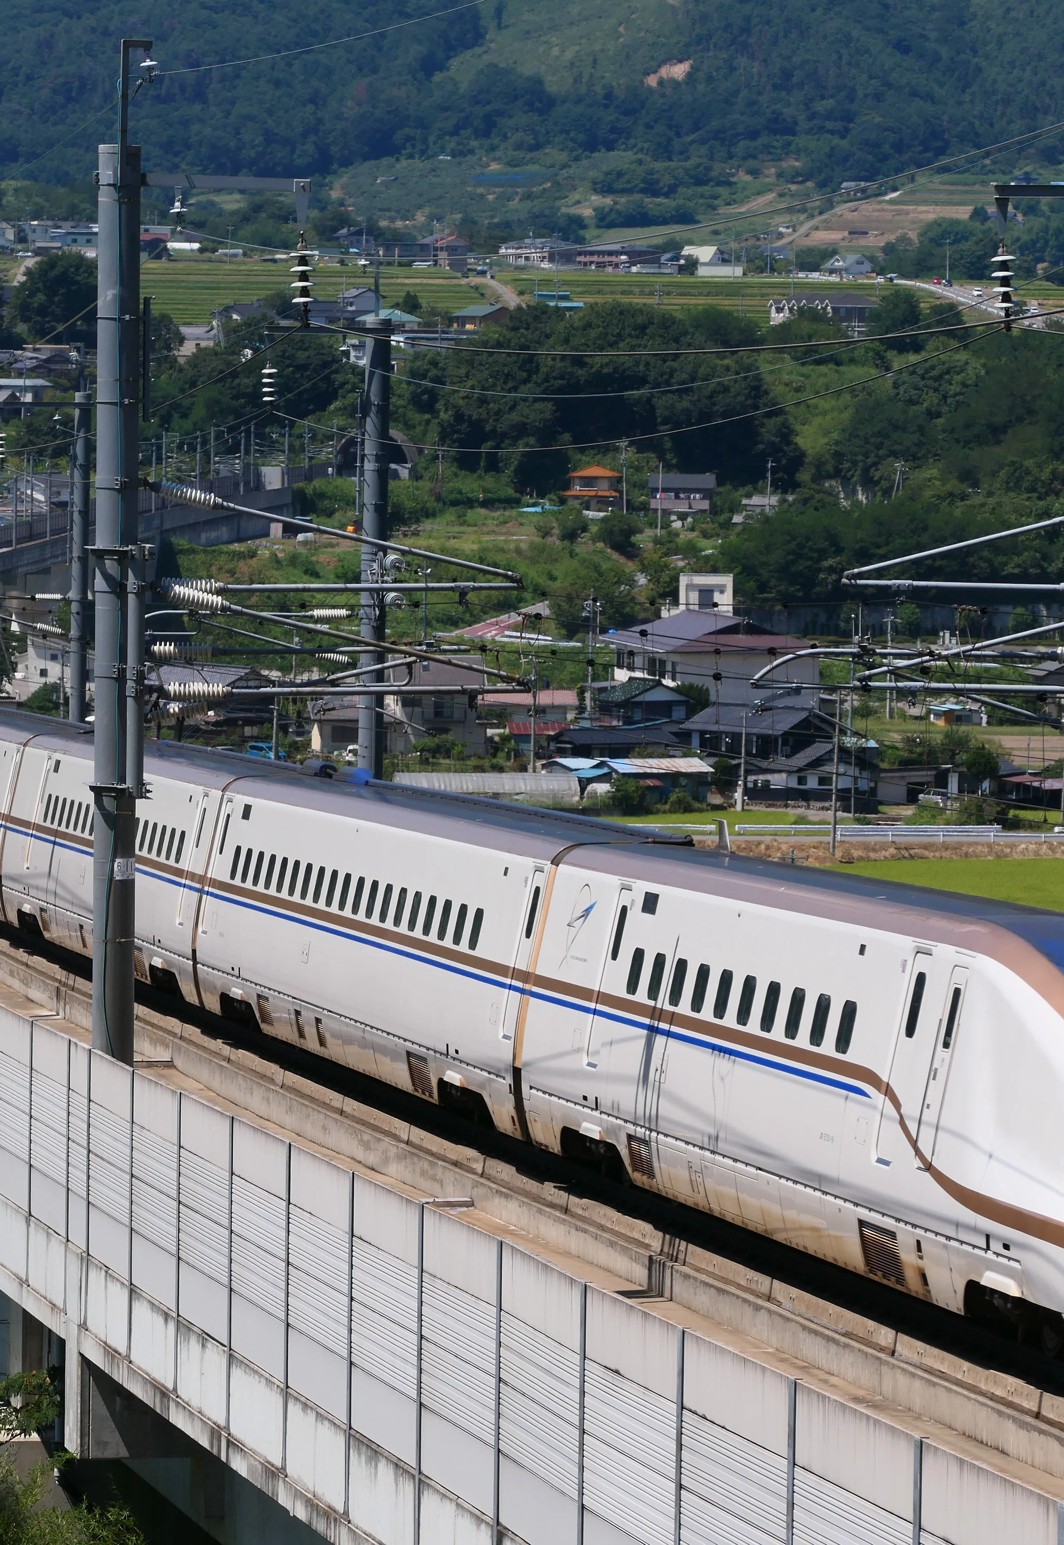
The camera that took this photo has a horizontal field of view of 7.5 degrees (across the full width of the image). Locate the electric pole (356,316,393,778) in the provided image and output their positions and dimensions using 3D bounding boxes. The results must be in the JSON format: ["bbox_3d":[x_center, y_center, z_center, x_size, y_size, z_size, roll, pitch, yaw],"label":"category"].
[{"bbox_3d":[-2.433,-1.755,125.457,0.430,10.539,0.430,0,3,-10],"label":"electric pole"}]

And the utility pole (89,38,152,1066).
[{"bbox_3d":[-3.822,-1.009,75.901,0.550,11.703,0.550,0,3,-11],"label":"utility pole"}]

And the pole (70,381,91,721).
[{"bbox_3d":[-9.334,-2.784,167.166,0.380,10.251,0.380,0,3,-9],"label":"pole"}]

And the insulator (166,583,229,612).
[{"bbox_3d":[-3.113,-1.629,75.393,0.600,0.150,0.150,16,0,-11],"label":"insulator"}]

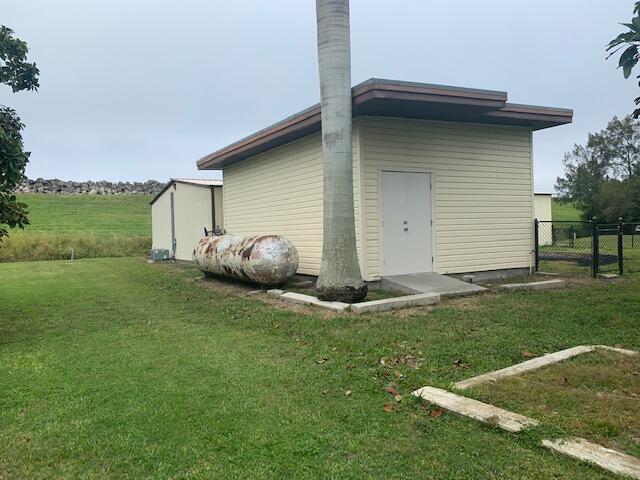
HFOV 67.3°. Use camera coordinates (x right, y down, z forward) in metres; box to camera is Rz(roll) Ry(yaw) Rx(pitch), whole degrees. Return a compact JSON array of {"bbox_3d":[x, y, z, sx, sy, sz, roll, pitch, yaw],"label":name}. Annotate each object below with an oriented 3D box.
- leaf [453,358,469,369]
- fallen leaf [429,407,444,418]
[{"bbox_3d":[1.284,1.128,4.395,0.138,0.050,0.120,-1,1,16],"label":"leaf"},{"bbox_3d":[0.790,1.171,3.265,0.103,0.035,0.120,-1,1,13],"label":"fallen leaf"}]

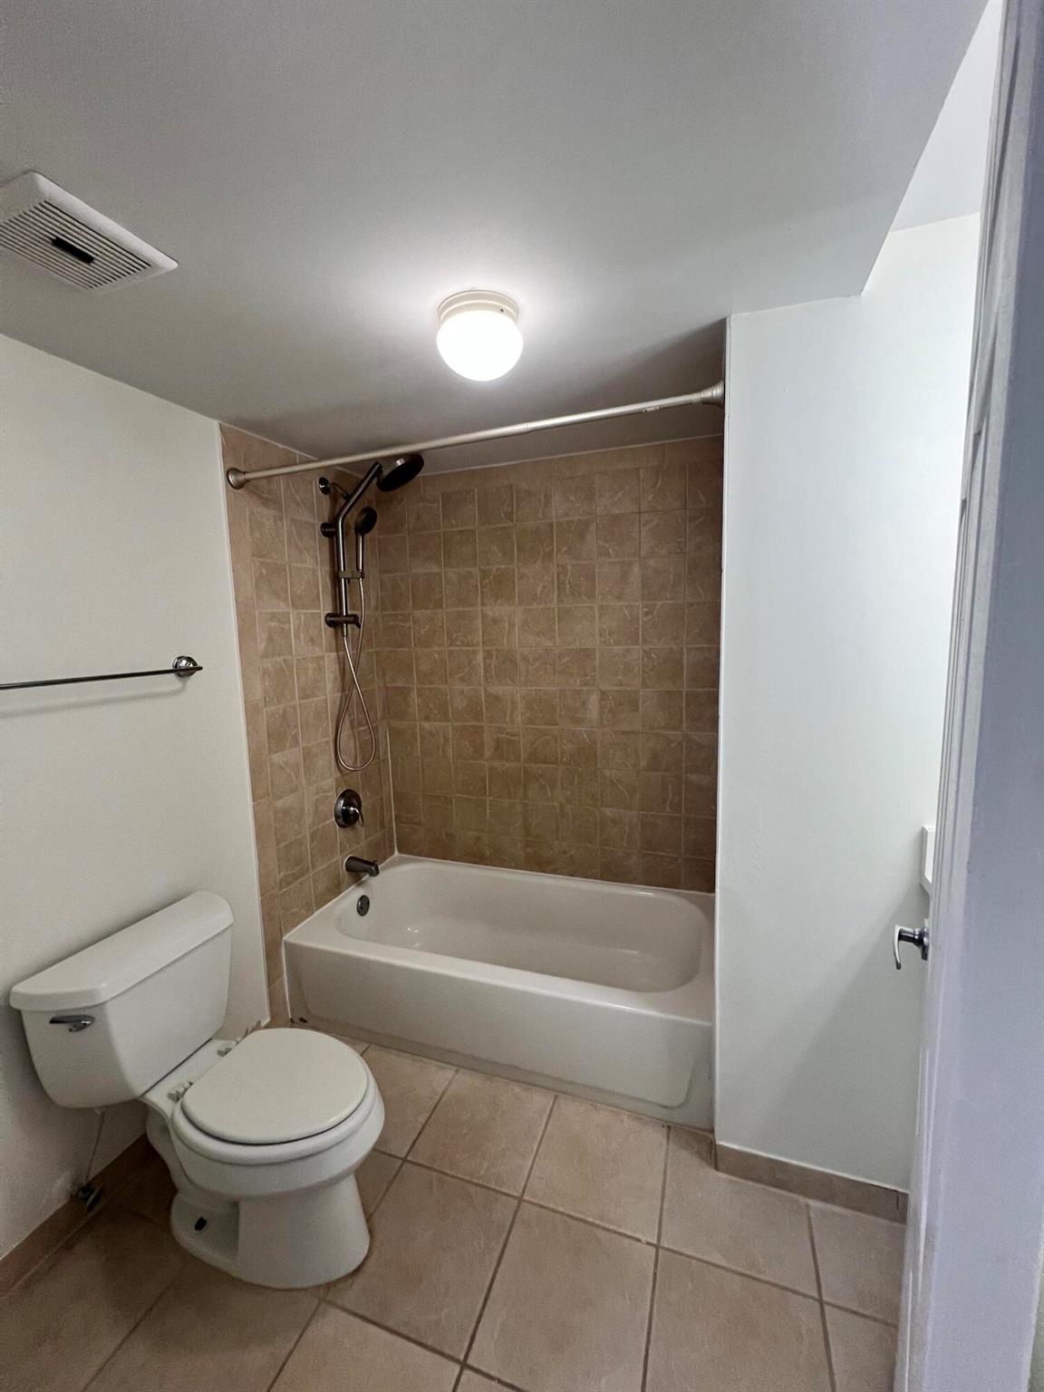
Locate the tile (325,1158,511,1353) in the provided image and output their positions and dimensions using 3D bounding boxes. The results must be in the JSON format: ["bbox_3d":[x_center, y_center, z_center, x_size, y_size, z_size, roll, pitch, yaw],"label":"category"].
[{"bbox_3d":[-0.215,1.305,1.234,0.333,0.010,0.325,1,7,19],"label":"tile"}]

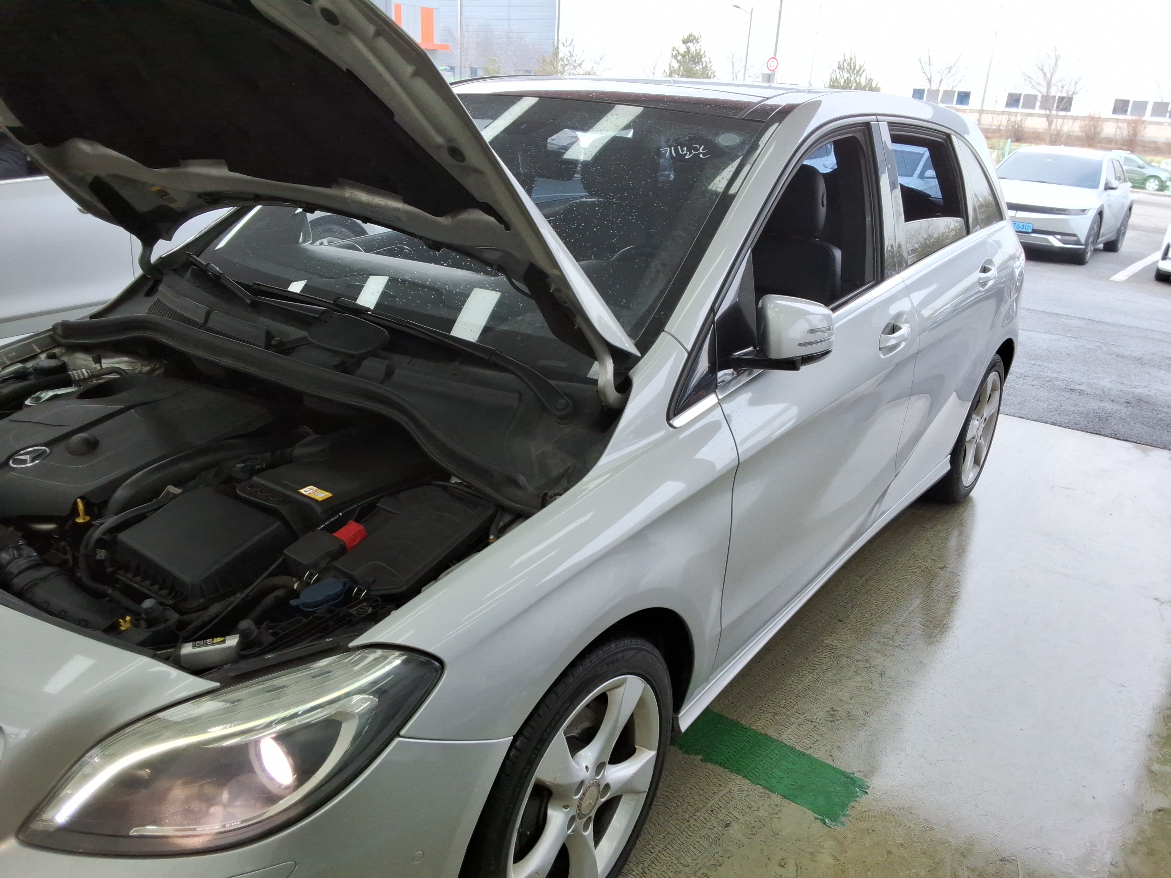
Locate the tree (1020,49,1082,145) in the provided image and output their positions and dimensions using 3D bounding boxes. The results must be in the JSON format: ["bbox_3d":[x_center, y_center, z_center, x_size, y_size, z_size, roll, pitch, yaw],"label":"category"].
[{"bbox_3d":[22.144,-16.211,45.000,2.910,4.300,2.910,12,24,22],"label":"tree"}]

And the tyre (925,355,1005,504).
[{"bbox_3d":[1.532,-0.062,3.921,0.225,0.634,0.634,16,25,33],"label":"tyre"}]

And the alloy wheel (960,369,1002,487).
[{"bbox_3d":[1.543,-0.058,3.913,0.190,0.475,0.475,16,25,33],"label":"alloy wheel"}]

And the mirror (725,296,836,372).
[{"bbox_3d":[0.389,-0.228,1.931,0.230,0.170,0.175,16,25,33],"label":"mirror"}]

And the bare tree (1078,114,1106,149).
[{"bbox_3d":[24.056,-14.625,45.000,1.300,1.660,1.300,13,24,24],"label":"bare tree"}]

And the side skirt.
[{"bbox_3d":[0.791,0.355,2.922,0.100,0.105,2.020,16,25,33],"label":"side skirt"}]

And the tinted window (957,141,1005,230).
[{"bbox_3d":[1.501,-0.949,3.568,0.080,0.350,0.600,-9,10,34],"label":"tinted window"}]

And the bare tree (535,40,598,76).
[{"bbox_3d":[-0.931,-18.066,47.000,3.270,3.260,3.270,2,22,-2],"label":"bare tree"}]

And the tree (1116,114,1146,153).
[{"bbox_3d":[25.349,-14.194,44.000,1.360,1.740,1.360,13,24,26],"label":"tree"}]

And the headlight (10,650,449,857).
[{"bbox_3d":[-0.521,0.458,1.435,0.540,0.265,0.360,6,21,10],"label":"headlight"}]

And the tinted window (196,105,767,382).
[{"bbox_3d":[-0.272,-0.619,2.447,1.430,0.170,1.000,16,58,33],"label":"tinted window"}]

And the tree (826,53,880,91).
[{"bbox_3d":[12.951,-16.949,46.000,2.930,3.340,2.930,8,22,13],"label":"tree"}]

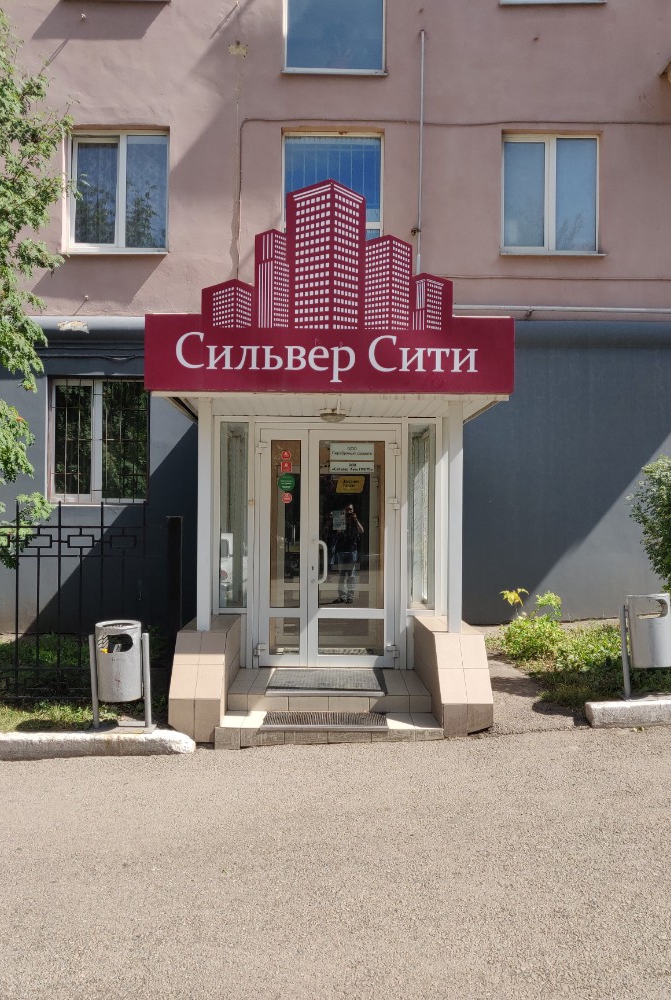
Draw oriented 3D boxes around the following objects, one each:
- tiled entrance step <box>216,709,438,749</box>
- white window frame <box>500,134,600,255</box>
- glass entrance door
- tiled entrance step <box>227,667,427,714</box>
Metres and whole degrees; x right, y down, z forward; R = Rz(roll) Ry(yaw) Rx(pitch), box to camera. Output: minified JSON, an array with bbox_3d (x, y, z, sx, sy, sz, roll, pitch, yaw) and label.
[{"bbox_3d":[-0.036,1.665,6.980,1.580,0.140,0.520,1,0,1],"label":"tiled entrance step"},{"bbox_3d":[2.579,-3.667,11.560,1.170,1.440,0.100,1,0,1],"label":"white window frame"},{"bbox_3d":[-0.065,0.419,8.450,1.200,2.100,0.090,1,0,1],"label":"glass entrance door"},{"bbox_3d":[-0.033,1.534,7.830,1.520,0.130,1.180,1,0,1],"label":"tiled entrance step"}]

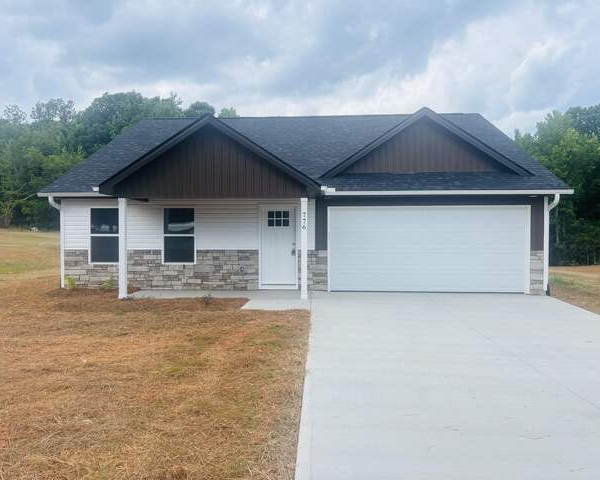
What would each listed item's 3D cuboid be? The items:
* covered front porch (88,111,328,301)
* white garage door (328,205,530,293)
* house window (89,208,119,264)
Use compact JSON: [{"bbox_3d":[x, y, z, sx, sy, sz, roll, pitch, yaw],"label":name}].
[{"bbox_3d":[-1.993,-0.749,11.668,5.073,4.167,1.800,0,1,4],"label":"covered front porch"},{"bbox_3d":[3.241,0.233,12.240,4.974,2.166,0.100,0,1,4],"label":"white garage door"},{"bbox_3d":[-5.190,-0.115,12.830,0.900,1.514,0.100,0,1,4],"label":"house window"}]

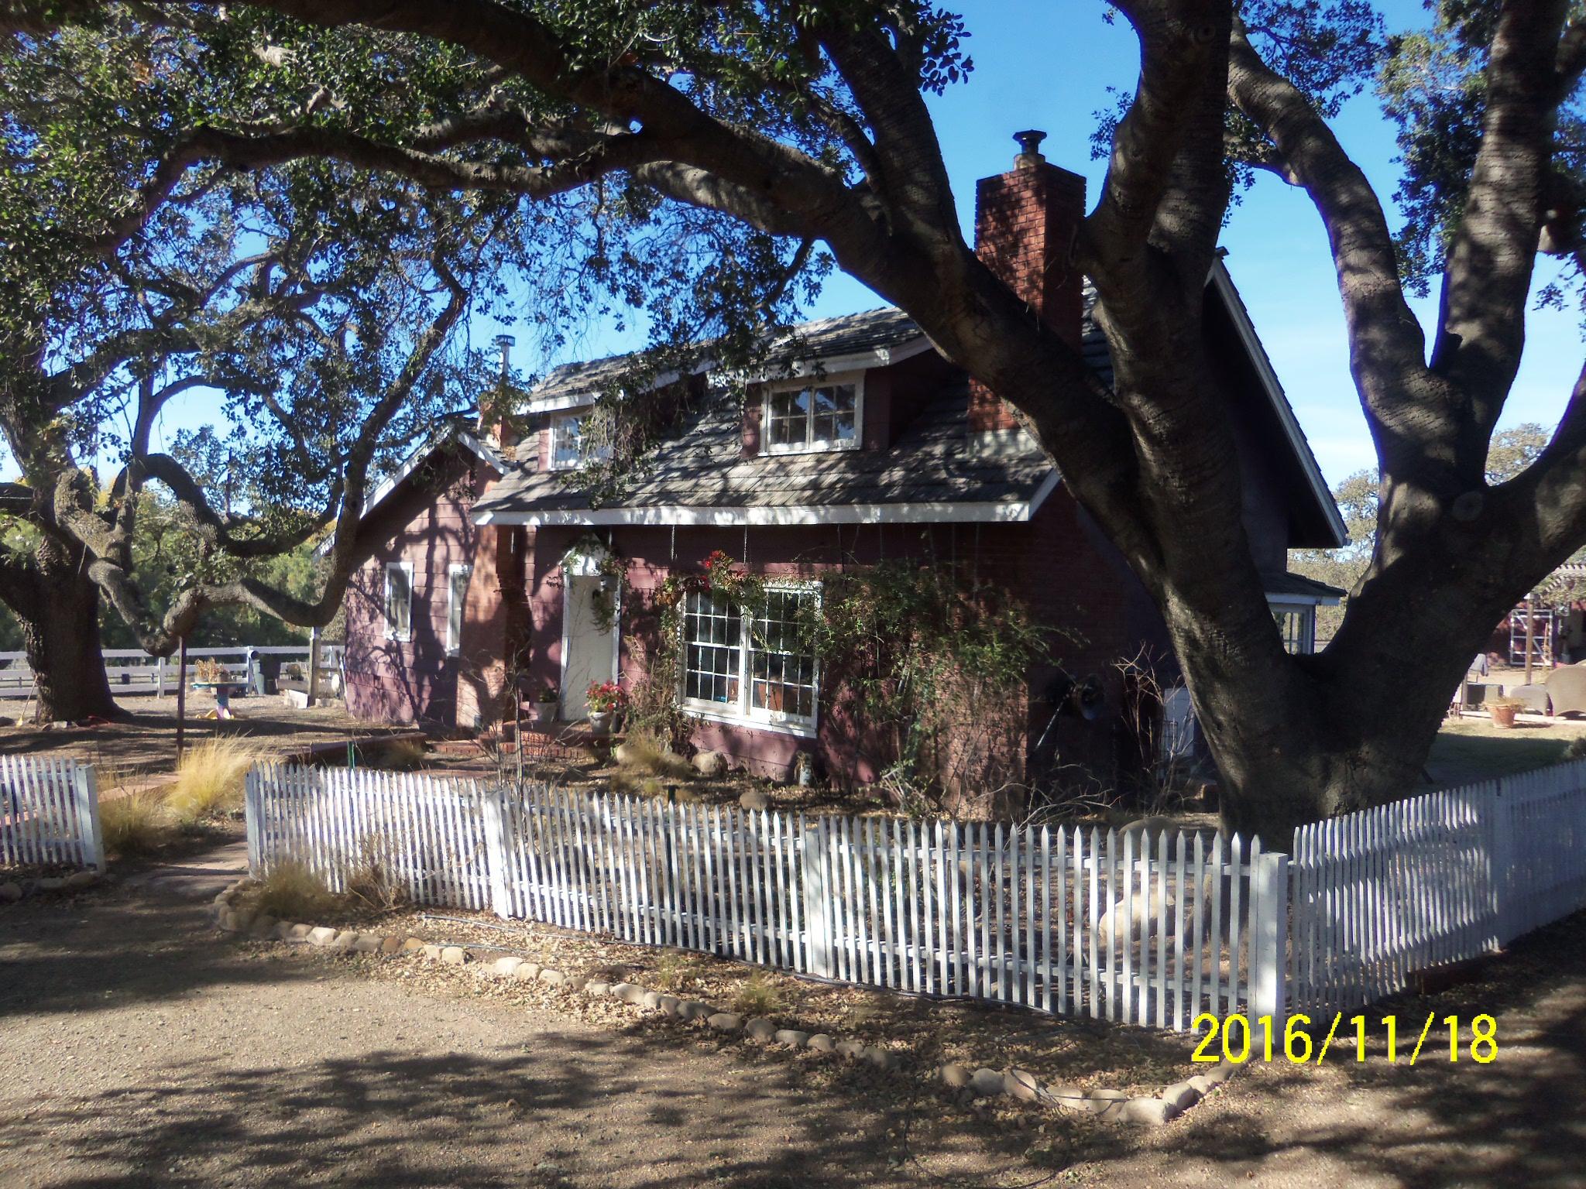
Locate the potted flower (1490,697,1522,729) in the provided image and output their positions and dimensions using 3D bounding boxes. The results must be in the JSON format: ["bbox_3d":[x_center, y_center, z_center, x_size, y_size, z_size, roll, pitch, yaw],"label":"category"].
[{"bbox_3d":[11.172,1.864,20.100,0.510,0.480,0.510,0,2,-42],"label":"potted flower"}]

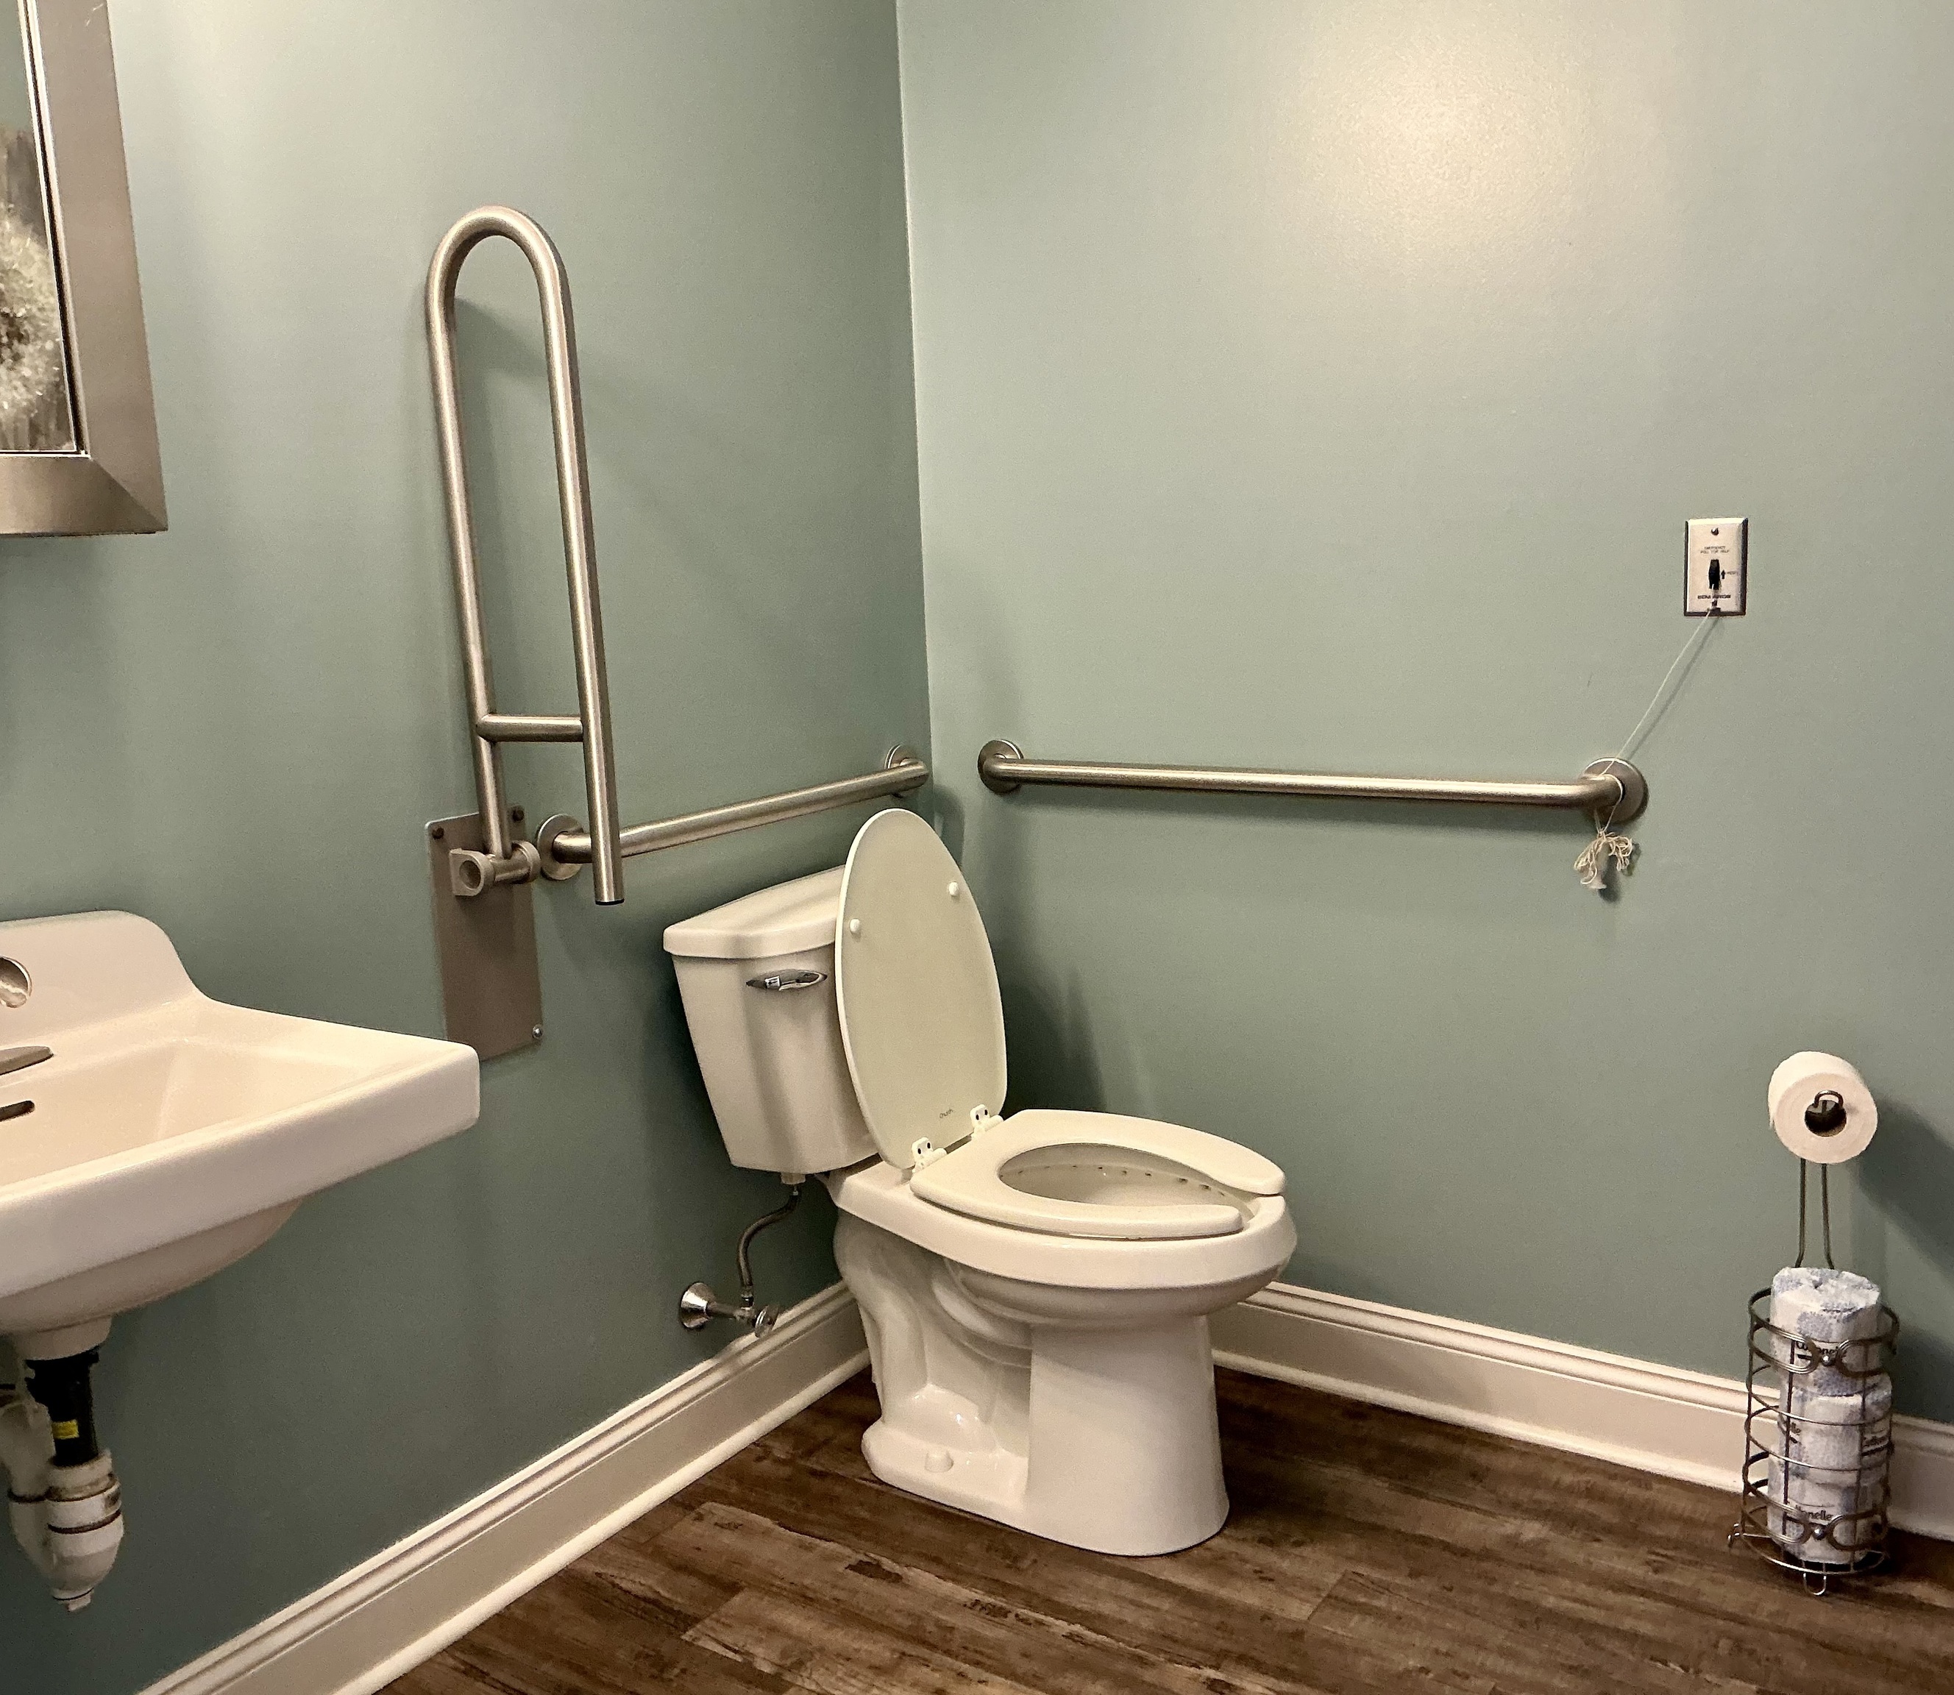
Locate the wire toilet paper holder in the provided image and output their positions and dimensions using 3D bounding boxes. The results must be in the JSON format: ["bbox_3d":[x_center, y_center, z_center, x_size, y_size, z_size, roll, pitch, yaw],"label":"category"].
[{"bbox_3d":[0.981,0.553,2.126,0.176,0.573,0.176,1,10,20],"label":"wire toilet paper holder"}]

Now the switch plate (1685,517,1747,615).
[{"bbox_3d":[0.876,-0.334,2.171,0.069,0.116,0.014,4,12,34],"label":"switch plate"}]

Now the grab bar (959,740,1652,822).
[{"bbox_3d":[0.397,-0.090,2.507,0.997,0.080,0.075,4,12,34],"label":"grab bar"}]

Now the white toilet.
[{"bbox_3d":[0.052,0.392,2.375,0.759,0.884,0.452,4,12,34],"label":"white toilet"}]

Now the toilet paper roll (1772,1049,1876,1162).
[{"bbox_3d":[0.974,0.301,2.106,0.106,0.106,0.101,0,10,16],"label":"toilet paper roll"}]

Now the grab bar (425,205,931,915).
[{"bbox_3d":[-0.264,-0.369,2.325,0.239,0.747,0.904,4,12,34],"label":"grab bar"}]

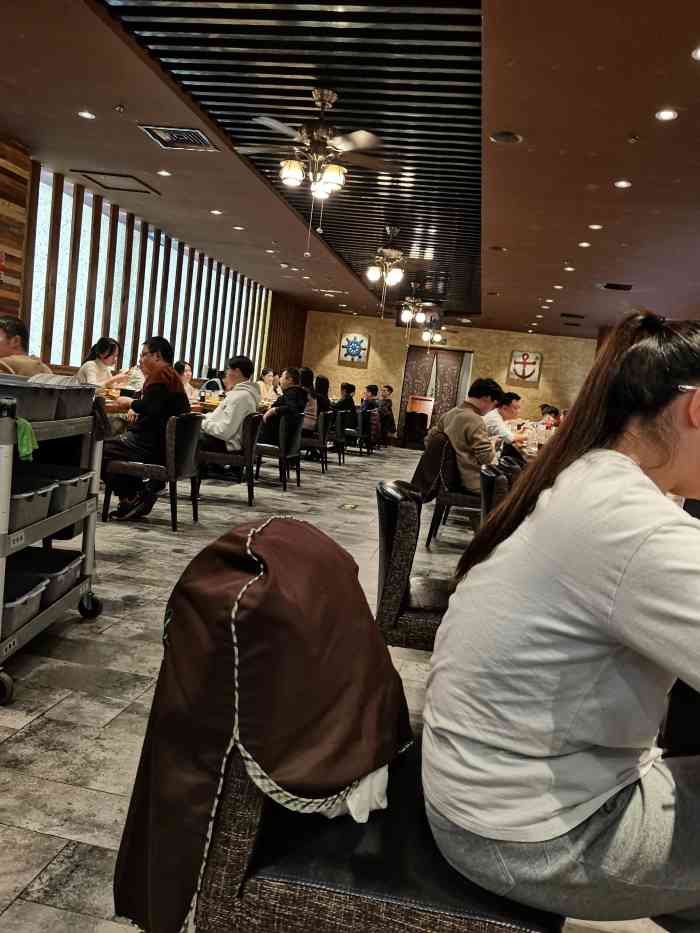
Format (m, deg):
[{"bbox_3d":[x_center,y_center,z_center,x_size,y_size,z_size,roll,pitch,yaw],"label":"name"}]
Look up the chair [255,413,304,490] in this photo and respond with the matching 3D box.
[{"bbox_3d":[-0.856,-0.205,8.236,0.580,0.855,0.490,8,6,14],"label":"chair"}]

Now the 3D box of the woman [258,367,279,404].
[{"bbox_3d":[-1.156,-0.783,10.583,0.700,1.286,0.460,9,7,24],"label":"woman"}]

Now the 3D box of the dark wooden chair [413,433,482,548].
[{"bbox_3d":[0.974,0.239,5.948,0.580,0.855,0.490,8,6,9],"label":"dark wooden chair"}]

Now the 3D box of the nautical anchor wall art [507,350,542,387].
[{"bbox_3d":[3.479,-1.927,14.460,0.621,0.690,0.050,7,6,10],"label":"nautical anchor wall art"}]

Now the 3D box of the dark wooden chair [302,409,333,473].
[{"bbox_3d":[-0.546,-0.362,9.653,0.600,0.793,0.490,7,6,10],"label":"dark wooden chair"}]

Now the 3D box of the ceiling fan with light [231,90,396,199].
[{"bbox_3d":[-0.162,-1.702,3.784,0.950,0.523,0.950,7,6,10],"label":"ceiling fan with light"}]

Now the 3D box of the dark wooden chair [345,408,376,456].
[{"bbox_3d":[0.164,-0.714,14.506,0.580,0.855,0.490,9,6,18],"label":"dark wooden chair"}]

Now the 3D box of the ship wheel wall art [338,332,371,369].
[{"bbox_3d":[0.083,-2.388,15.037,0.609,0.673,0.050,7,6,10],"label":"ship wheel wall art"}]

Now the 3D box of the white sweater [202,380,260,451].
[{"bbox_3d":[-1.076,-0.490,6.676,0.510,0.620,0.490,7,6,10],"label":"white sweater"}]

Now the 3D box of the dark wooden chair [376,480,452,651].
[{"bbox_3d":[0.349,0.505,2.561,0.580,0.855,0.490,7,6,8],"label":"dark wooden chair"}]

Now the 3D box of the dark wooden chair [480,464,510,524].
[{"bbox_3d":[0.900,0.453,3.724,0.580,0.855,0.490,7,6,7],"label":"dark wooden chair"}]

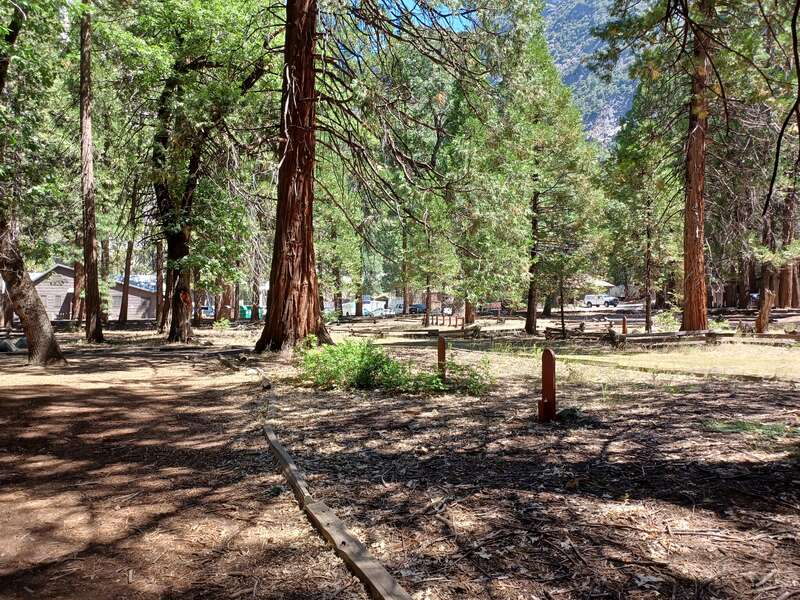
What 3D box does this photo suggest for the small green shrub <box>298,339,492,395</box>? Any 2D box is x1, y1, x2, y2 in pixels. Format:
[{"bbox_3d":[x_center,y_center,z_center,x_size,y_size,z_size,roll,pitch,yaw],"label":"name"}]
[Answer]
[{"bbox_3d":[-0.090,1.180,11.000,3.600,0.880,1.900,0,1,0],"label":"small green shrub"}]

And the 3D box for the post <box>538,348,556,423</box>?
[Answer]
[{"bbox_3d":[1.970,1.140,7.730,0.200,0.980,0.140,1,1,22],"label":"post"}]

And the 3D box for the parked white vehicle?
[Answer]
[{"bbox_3d":[29.600,0.220,85.000,1.950,1.880,5.100,-1,2,-37],"label":"parked white vehicle"}]

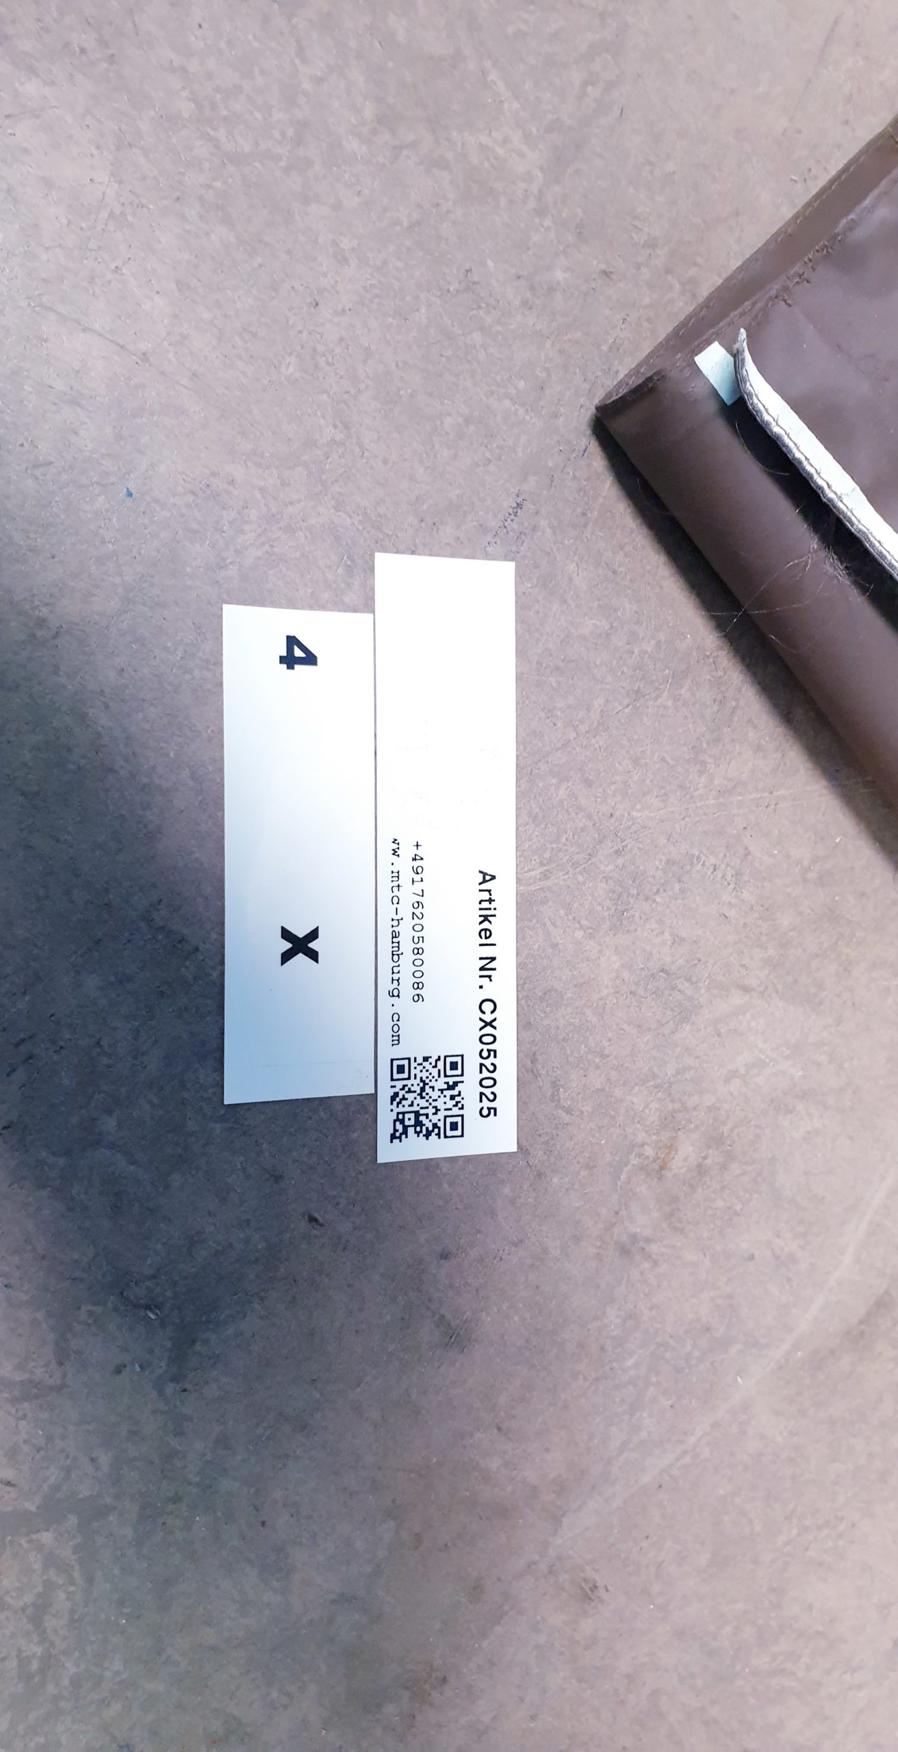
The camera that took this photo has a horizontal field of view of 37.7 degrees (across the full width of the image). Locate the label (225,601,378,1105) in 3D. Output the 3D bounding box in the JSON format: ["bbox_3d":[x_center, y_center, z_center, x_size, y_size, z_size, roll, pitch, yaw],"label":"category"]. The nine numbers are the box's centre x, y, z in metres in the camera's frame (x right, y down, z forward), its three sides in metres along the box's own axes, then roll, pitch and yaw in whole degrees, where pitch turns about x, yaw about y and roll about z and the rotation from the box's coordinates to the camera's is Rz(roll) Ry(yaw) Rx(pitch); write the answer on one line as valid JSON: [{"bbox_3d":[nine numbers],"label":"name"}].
[{"bbox_3d":[-0.024,-0.003,0.213,0.025,0.001,0.079,0,91,-20],"label":"label"}]

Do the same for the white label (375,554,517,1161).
[{"bbox_3d":[0.000,-0.003,0.221,0.025,0.001,0.101,-1,91,-20],"label":"white label"}]

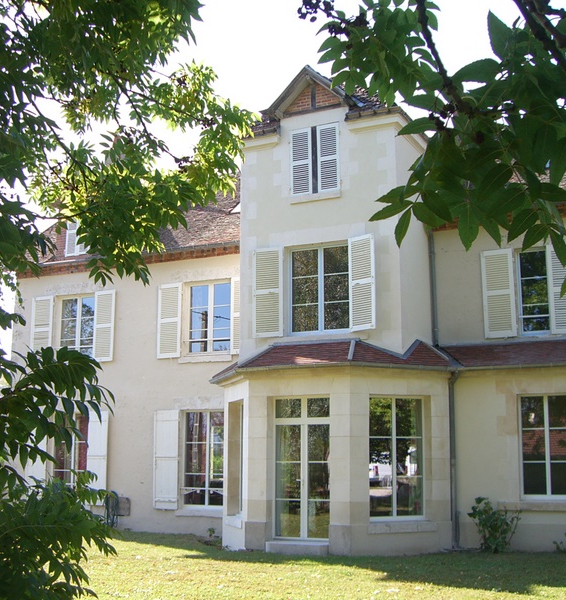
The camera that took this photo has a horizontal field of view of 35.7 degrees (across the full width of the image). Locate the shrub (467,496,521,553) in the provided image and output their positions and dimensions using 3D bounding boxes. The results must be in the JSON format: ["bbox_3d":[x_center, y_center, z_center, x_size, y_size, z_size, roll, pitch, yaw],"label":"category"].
[{"bbox_3d":[3.645,3.869,15.135,0.820,0.930,0.700,-5,-11,25],"label":"shrub"}]

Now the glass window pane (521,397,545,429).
[{"bbox_3d":[4.468,2.011,15.701,0.420,0.570,0.040,-5,-11,25],"label":"glass window pane"}]

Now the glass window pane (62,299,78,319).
[{"bbox_3d":[-5.711,0.252,23.532,0.500,0.538,0.020,-5,-13,24],"label":"glass window pane"}]

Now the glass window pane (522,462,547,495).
[{"bbox_3d":[4.447,3.152,15.490,0.420,0.570,0.040,-5,-11,25],"label":"glass window pane"}]

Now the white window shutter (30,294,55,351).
[{"bbox_3d":[-6.452,0.834,23.509,0.660,1.870,0.045,-5,-13,24],"label":"white window shutter"}]

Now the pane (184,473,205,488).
[{"bbox_3d":[-1.860,3.875,18.749,0.506,0.293,0.030,-5,-11,26],"label":"pane"}]

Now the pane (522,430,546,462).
[{"bbox_3d":[4.601,2.665,16.067,0.400,0.564,0.020,-5,-13,24],"label":"pane"}]

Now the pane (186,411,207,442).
[{"bbox_3d":[-1.954,2.900,19.915,0.574,0.660,0.030,-5,-10,29],"label":"pane"}]

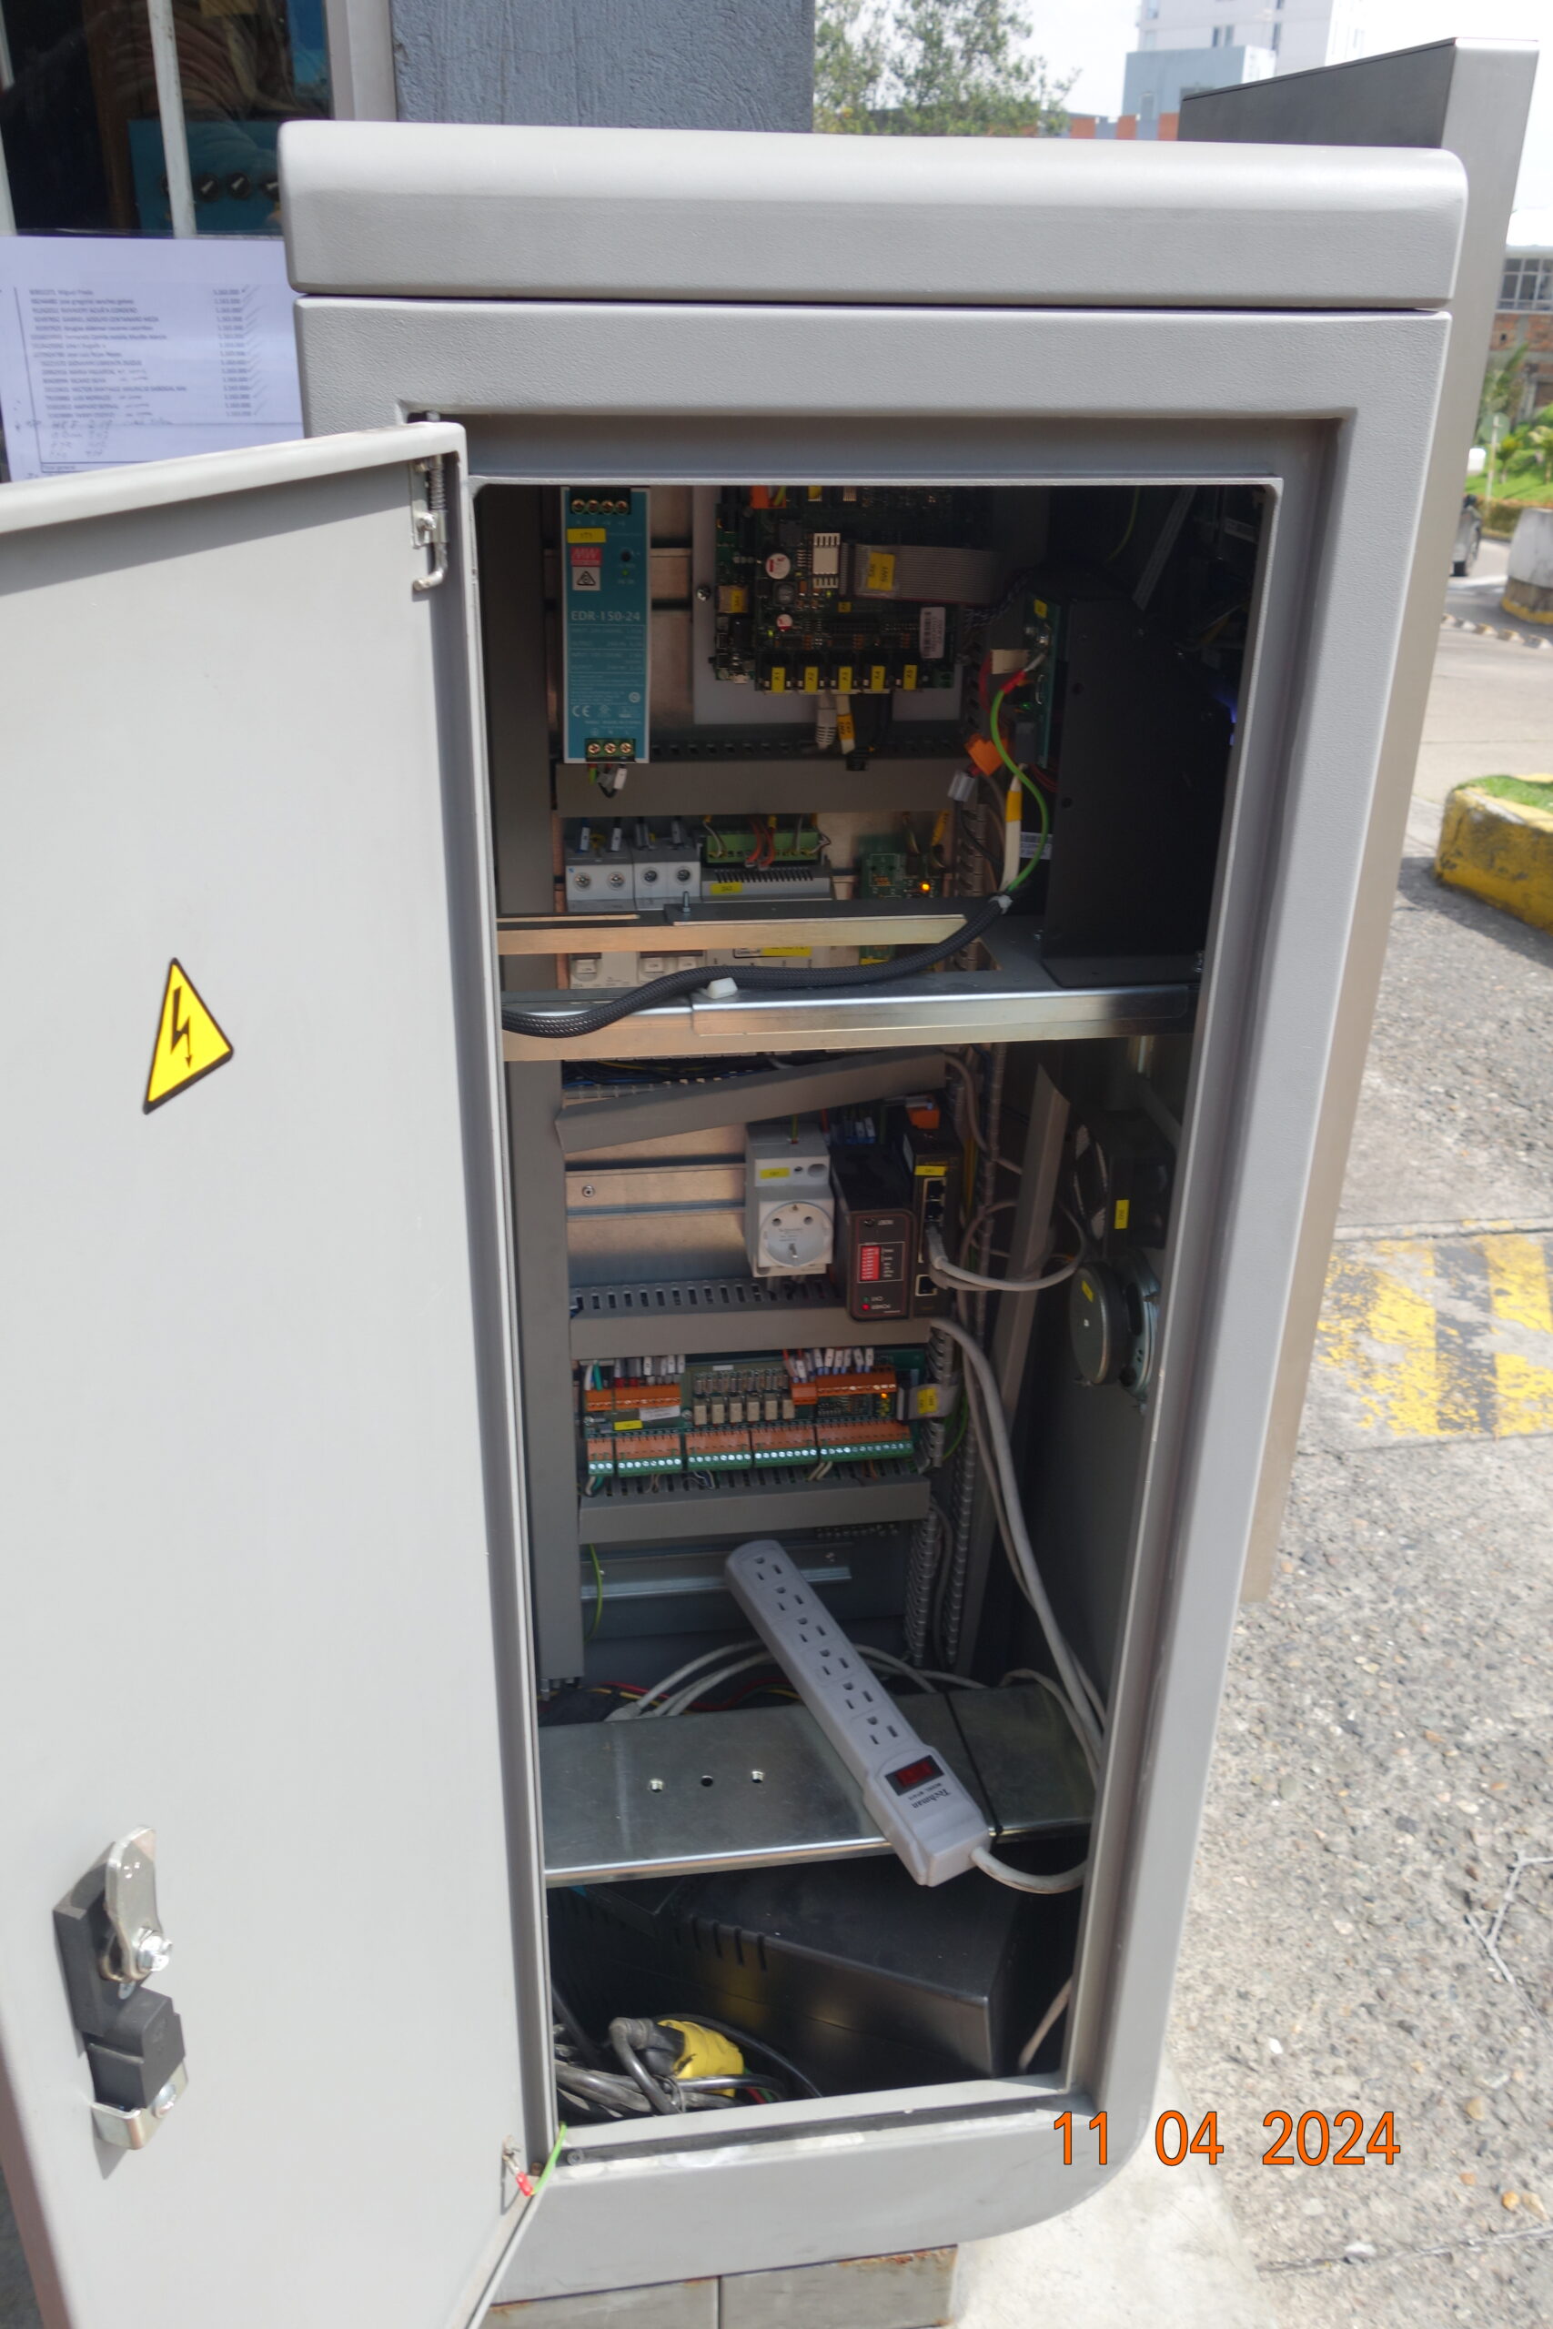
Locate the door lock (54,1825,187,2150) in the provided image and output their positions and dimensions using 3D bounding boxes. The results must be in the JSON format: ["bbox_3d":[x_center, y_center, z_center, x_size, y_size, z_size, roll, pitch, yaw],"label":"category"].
[{"bbox_3d":[-0.203,0.257,0.573,0.030,0.128,0.027,10,28,17],"label":"door lock"}]

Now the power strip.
[{"bbox_3d":[0.042,0.325,1.105,0.047,0.026,0.249,-15,40,-25],"label":"power strip"}]

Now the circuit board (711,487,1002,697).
[{"bbox_3d":[0.033,-0.303,0.924,0.132,0.120,0.050,-2,27,-7],"label":"circuit board"}]

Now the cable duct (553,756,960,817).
[{"bbox_3d":[-0.011,-0.210,0.974,0.213,0.027,0.060,-2,27,-7],"label":"cable duct"}]

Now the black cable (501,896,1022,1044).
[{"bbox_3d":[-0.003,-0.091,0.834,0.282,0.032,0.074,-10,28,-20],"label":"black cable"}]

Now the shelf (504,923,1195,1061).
[{"bbox_3d":[0.017,-0.094,0.875,0.358,0.026,0.146,-2,27,-7],"label":"shelf"}]

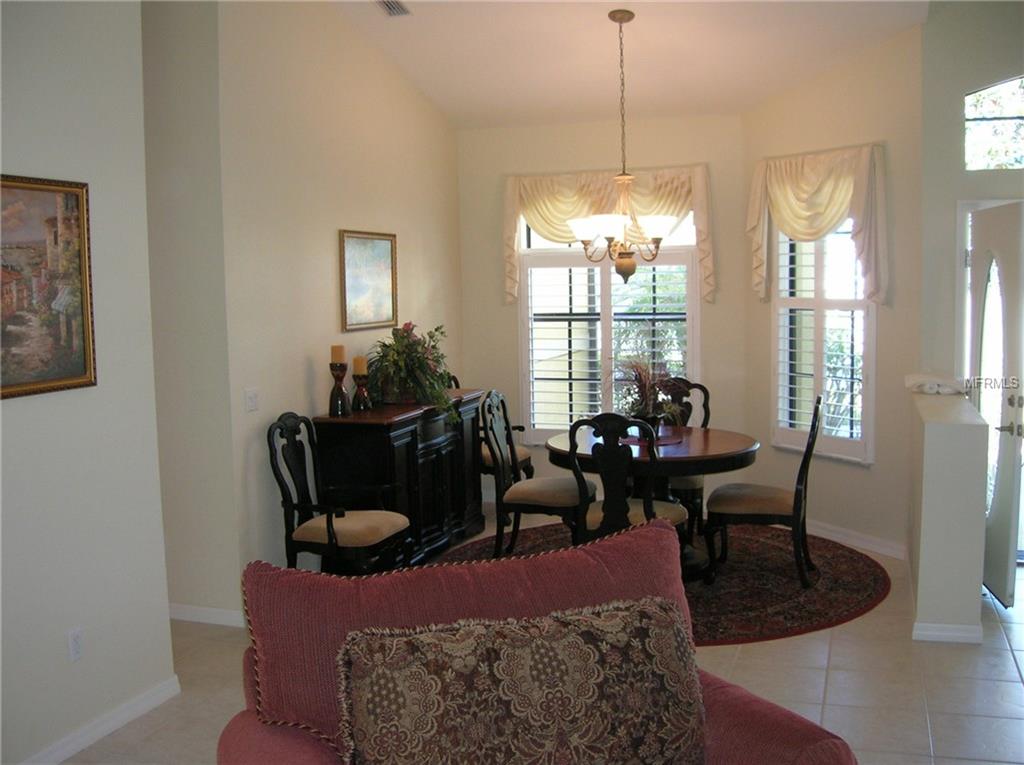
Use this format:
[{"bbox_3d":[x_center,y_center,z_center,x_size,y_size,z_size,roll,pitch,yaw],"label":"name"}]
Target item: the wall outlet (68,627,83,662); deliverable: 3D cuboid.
[{"bbox_3d":[-1.564,0.939,3.600,0.012,0.116,0.072,1,6,19],"label":"wall outlet"}]

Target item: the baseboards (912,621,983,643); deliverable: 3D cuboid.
[{"bbox_3d":[1.983,1.137,4.571,0.298,0.083,0.016,1,6,20],"label":"baseboards"}]

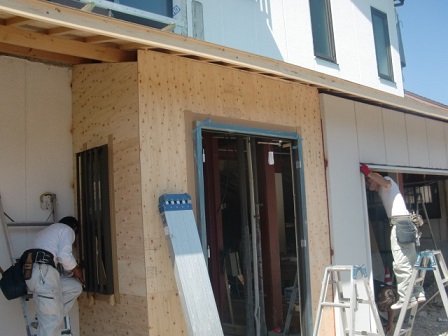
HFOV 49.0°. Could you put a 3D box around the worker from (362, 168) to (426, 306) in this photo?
[{"bbox_3d":[1.840,0.740,5.420,0.680,1.600,0.520,-4,-8,8],"label":"worker"}]

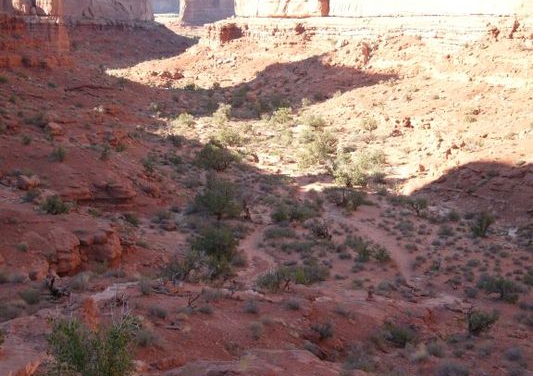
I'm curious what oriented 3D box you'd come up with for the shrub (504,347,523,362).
[{"bbox_3d":[6.168,4.158,20.000,0.449,0.354,0.414,0,13,0],"label":"shrub"}]

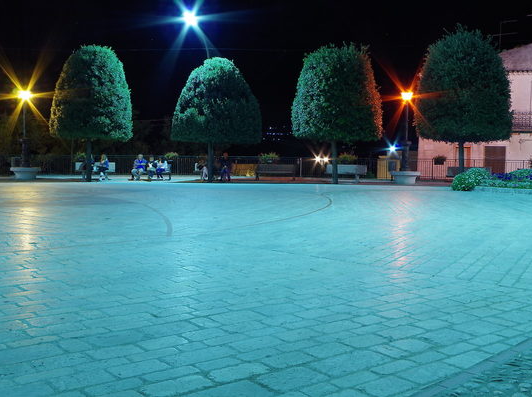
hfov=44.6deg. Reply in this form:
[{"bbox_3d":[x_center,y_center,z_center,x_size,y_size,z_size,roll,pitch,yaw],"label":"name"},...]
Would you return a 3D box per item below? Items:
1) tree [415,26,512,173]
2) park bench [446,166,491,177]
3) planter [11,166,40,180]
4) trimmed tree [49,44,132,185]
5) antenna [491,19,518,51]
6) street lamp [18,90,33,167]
[{"bbox_3d":[8.497,-3.980,27.900,4.200,6.850,4.200,1,4,2],"label":"tree"},{"bbox_3d":[9.100,-0.984,29.000,1.980,0.800,0.620,1,4,2],"label":"park bench"},{"bbox_3d":[-10.964,-1.127,29.600,1.380,0.570,1.380,1,4,2],"label":"planter"},{"bbox_3d":[-8.171,-3.941,30.213,3.800,6.298,3.800,0,3,0],"label":"trimmed tree"},{"bbox_3d":[15.814,-10.841,43.000,1.850,2.100,0.800,0,3,0],"label":"antenna"},{"bbox_3d":[-10.986,-3.186,29.600,0.520,3.520,0.520,1,4,2],"label":"street lamp"}]

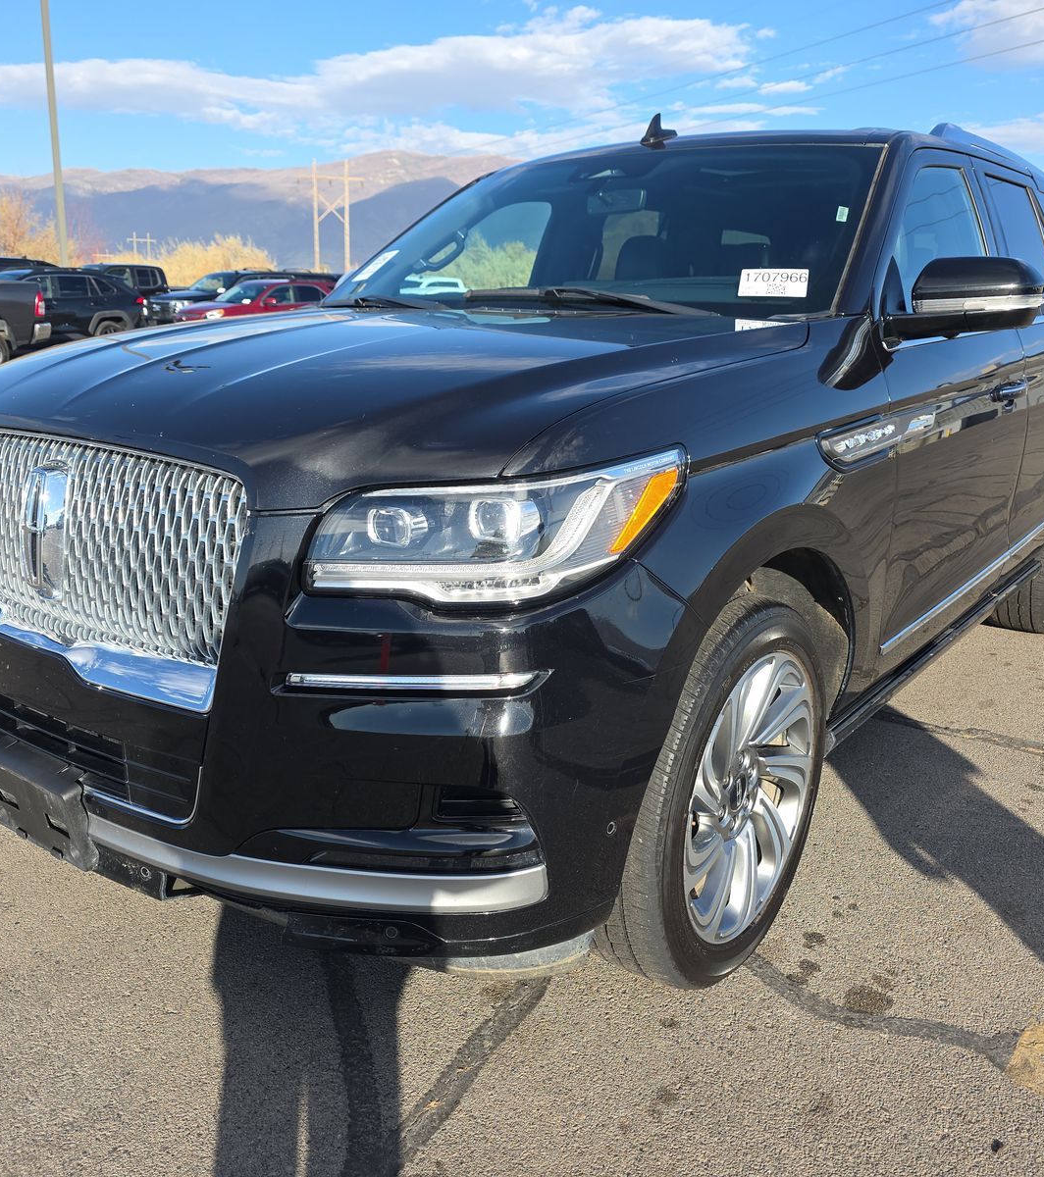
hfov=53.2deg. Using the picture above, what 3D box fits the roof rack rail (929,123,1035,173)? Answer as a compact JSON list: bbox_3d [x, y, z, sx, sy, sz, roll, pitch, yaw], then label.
[{"bbox_3d":[1.774,-1.546,3.807,0.060,0.100,1.850,12,18,36],"label":"roof rack rail"}]

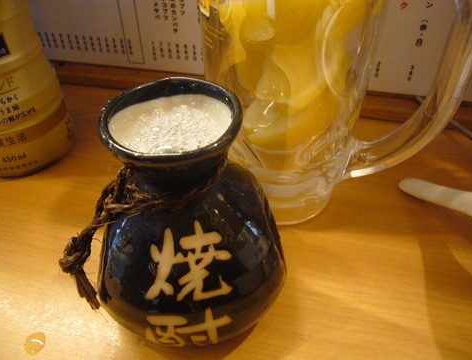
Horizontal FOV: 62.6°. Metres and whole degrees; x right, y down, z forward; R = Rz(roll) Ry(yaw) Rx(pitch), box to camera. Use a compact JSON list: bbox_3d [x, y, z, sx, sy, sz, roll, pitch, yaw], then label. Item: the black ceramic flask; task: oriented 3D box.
[{"bbox_3d":[-0.020,0.017,0.165,0.086,0.104,0.086,-4,43,-3],"label":"black ceramic flask"}]

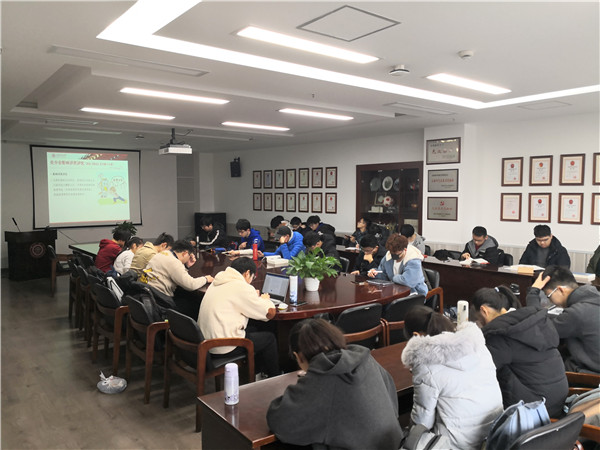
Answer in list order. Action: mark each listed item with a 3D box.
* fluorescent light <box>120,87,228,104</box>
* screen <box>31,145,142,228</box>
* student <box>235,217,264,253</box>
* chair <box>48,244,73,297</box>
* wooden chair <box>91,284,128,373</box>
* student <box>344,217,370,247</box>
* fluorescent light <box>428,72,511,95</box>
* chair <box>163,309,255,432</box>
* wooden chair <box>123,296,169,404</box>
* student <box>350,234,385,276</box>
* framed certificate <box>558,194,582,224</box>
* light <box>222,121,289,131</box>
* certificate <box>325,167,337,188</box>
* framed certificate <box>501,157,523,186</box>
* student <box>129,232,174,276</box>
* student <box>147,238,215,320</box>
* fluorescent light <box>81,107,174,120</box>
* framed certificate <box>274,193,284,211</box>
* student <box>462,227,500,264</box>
[{"bbox_3d":[-1.331,-1.428,5.115,1.200,0.080,0.200,-4,5,-38],"label":"fluorescent light"},{"bbox_3d":[-4.406,-0.778,9.853,2.147,1.638,0.050,-4,5,-38],"label":"screen"},{"bbox_3d":[-0.929,0.545,7.686,0.780,1.250,0.540,-3,5,-37],"label":"student"},{"bbox_3d":[-4.198,0.781,8.384,0.580,0.860,0.570,-3,5,-35],"label":"chair"},{"bbox_3d":[-1.719,0.978,4.649,0.560,0.810,0.570,4,6,44],"label":"wooden chair"},{"bbox_3d":[1.001,0.508,7.974,0.750,1.280,0.550,-2,5,-30],"label":"student"},{"bbox_3d":[1.657,-1.367,4.510,1.200,0.060,0.190,-4,5,-39],"label":"fluorescent light"},{"bbox_3d":[-0.709,1.046,3.651,0.550,0.810,0.560,-4,5,-44],"label":"chair"},{"bbox_3d":[-1.210,1.050,4.194,0.580,0.820,0.560,-3,5,-34],"label":"wooden chair"},{"bbox_3d":[0.801,0.704,5.592,0.550,1.220,0.780,3,5,33],"label":"student"},{"bbox_3d":[3.623,-0.215,6.269,0.030,0.408,0.306,-4,5,-38],"label":"framed certificate"},{"bbox_3d":[-0.667,-1.585,7.462,1.220,0.080,0.200,-4,5,-38],"label":"light"},{"bbox_3d":[0.711,-1.060,10.453,0.030,0.460,0.338,-4,5,-44],"label":"certificate"},{"bbox_3d":[2.984,-0.741,6.567,0.025,0.402,0.293,-4,6,-43],"label":"framed certificate"},{"bbox_3d":[-1.629,0.703,5.341,0.850,1.210,0.550,-4,5,-38],"label":"student"},{"bbox_3d":[-1.222,0.750,4.734,0.850,1.200,0.550,-4,5,-38],"label":"student"},{"bbox_3d":[-2.316,-1.536,6.401,1.240,0.060,0.300,-2,4,-32],"label":"fluorescent light"},{"bbox_3d":[-0.509,-0.564,11.731,0.030,0.460,0.338,-4,5,-44],"label":"framed certificate"},{"bbox_3d":[2.516,0.646,6.583,0.750,1.240,0.520,-4,5,-38],"label":"student"}]

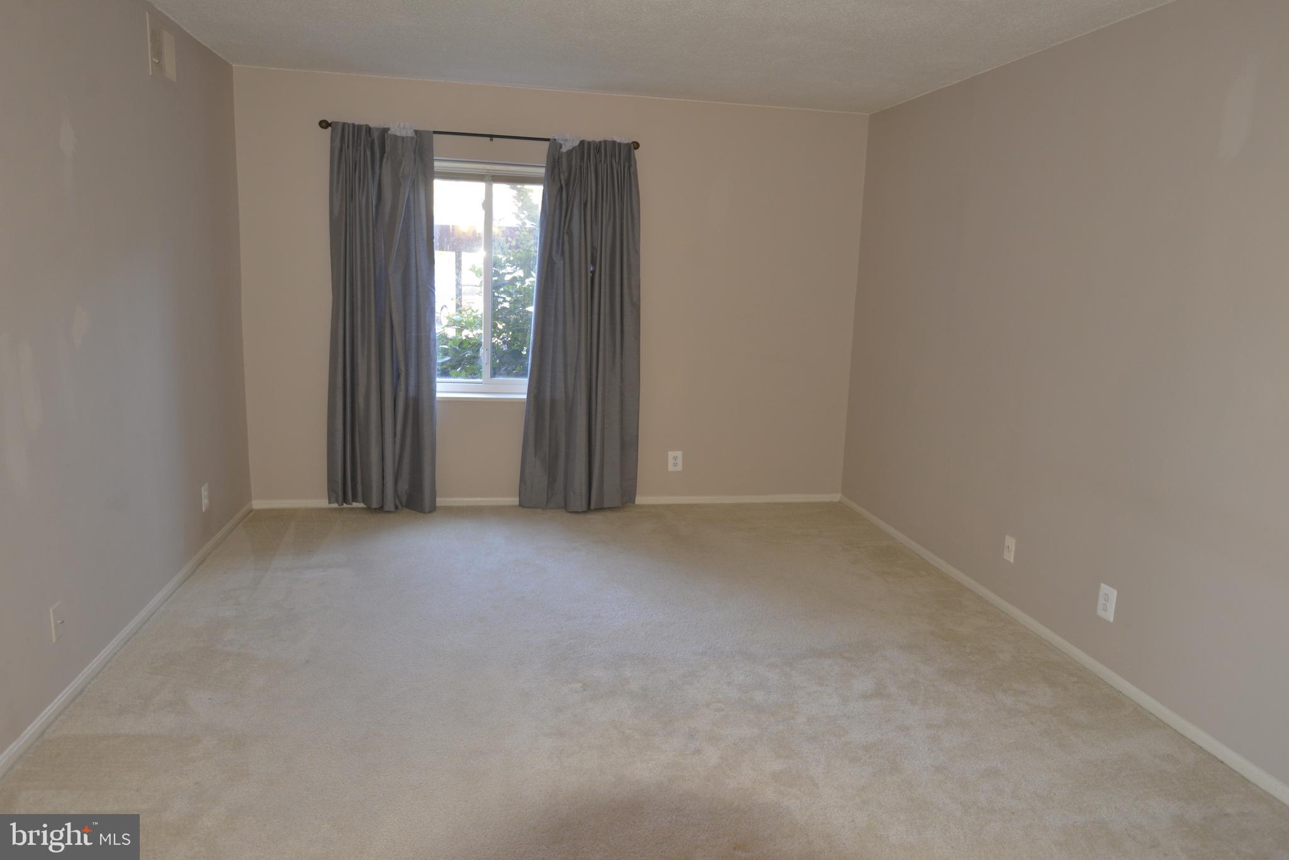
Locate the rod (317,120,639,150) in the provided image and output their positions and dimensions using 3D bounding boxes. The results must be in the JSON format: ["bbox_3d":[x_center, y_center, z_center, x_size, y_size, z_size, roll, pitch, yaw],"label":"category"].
[{"bbox_3d":[-0.887,-1.633,4.777,1.760,0.055,0.060,0,11,-11],"label":"rod"}]

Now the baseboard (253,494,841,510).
[{"bbox_3d":[-0.497,0.443,5.343,3.635,0.052,0.016,0,11,-11],"label":"baseboard"}]

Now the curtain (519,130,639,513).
[{"bbox_3d":[-0.385,-0.577,5.055,0.673,2.130,0.165,0,11,-11],"label":"curtain"}]

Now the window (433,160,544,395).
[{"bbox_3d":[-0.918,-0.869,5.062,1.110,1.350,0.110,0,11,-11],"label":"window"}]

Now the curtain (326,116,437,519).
[{"bbox_3d":[-1.473,-0.592,4.855,0.575,2.140,0.155,0,11,-11],"label":"curtain"}]

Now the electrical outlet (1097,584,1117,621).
[{"bbox_3d":[1.740,0.653,3.239,0.010,0.125,0.082,0,11,-11],"label":"electrical outlet"}]

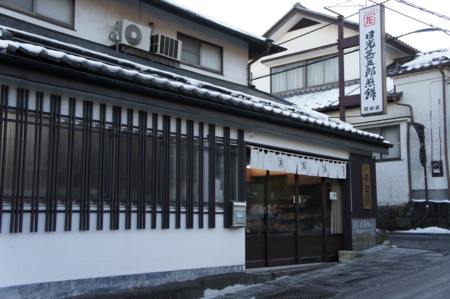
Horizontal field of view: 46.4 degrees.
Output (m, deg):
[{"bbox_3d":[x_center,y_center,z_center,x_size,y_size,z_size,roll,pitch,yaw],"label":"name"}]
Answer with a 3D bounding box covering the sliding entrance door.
[{"bbox_3d":[1.370,1.160,9.920,0.100,1.960,3.270,-6,-10,41],"label":"sliding entrance door"}]

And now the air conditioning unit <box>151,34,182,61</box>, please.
[{"bbox_3d":[-1.370,-2.370,12.330,0.285,0.475,0.715,0,-6,42],"label":"air conditioning unit"}]

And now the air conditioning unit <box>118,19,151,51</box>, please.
[{"bbox_3d":[-2.035,-2.485,11.600,0.285,0.535,0.775,0,-6,42],"label":"air conditioning unit"}]

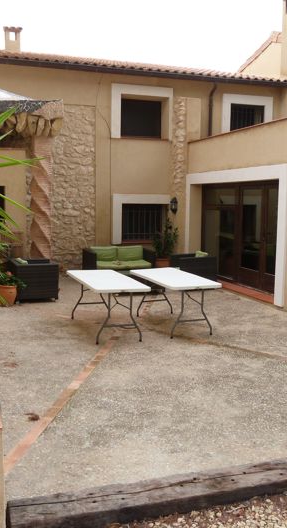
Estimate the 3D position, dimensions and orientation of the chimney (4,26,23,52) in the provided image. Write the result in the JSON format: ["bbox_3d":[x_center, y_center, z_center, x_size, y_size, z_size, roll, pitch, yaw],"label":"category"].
[{"bbox_3d":[-3.403,-5.785,13.321,0.480,0.710,0.480,-1,7,-16],"label":"chimney"}]

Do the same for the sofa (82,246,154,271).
[{"bbox_3d":[-0.553,0.018,12.015,1.600,0.790,0.750,-1,7,-16],"label":"sofa"}]

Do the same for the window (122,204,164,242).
[{"bbox_3d":[-0.025,-1.017,12.774,1.080,0.960,0.200,-1,7,-16],"label":"window"}]

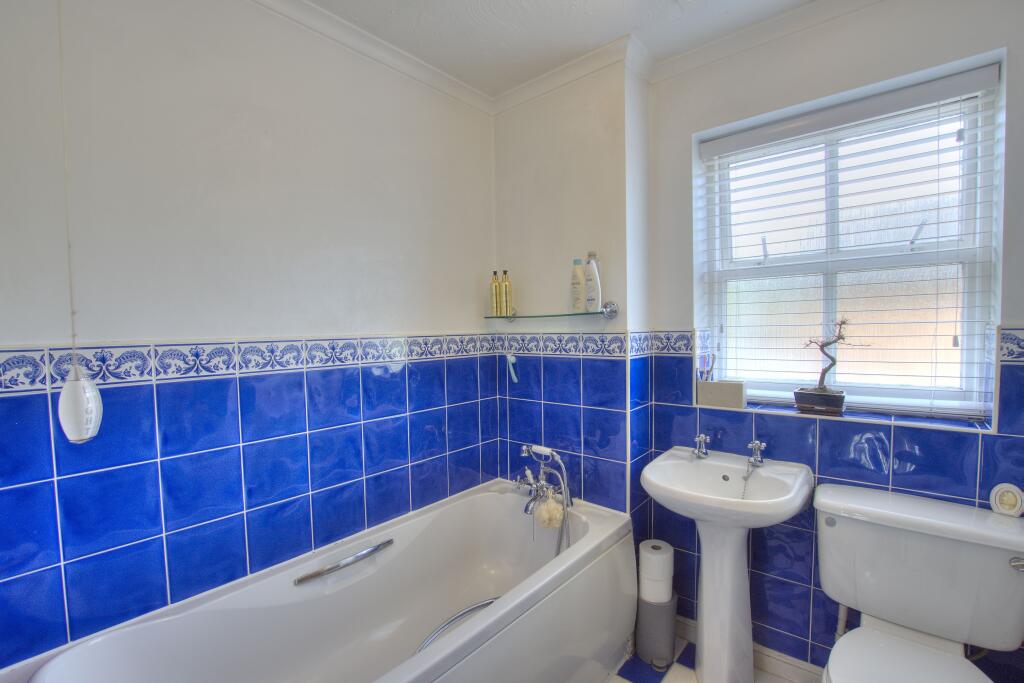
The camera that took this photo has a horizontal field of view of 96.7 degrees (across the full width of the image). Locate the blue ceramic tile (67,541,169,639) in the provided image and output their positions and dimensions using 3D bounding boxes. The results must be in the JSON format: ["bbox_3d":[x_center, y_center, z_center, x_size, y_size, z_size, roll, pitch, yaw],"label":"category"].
[{"bbox_3d":[-0.977,0.607,1.129,0.009,0.195,0.199,1,2,40],"label":"blue ceramic tile"}]

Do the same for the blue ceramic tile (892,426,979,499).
[{"bbox_3d":[1.240,0.351,1.337,0.198,0.198,0.008,1,2,40],"label":"blue ceramic tile"}]

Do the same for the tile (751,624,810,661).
[{"bbox_3d":[0.963,1.078,1.641,0.197,0.079,0.010,0,2,41],"label":"tile"}]

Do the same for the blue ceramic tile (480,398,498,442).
[{"bbox_3d":[-0.103,0.369,2.140,0.010,0.200,0.124,1,3,41],"label":"blue ceramic tile"}]

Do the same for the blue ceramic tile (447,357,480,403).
[{"bbox_3d":[-0.214,0.171,2.011,0.010,0.200,0.200,1,3,41],"label":"blue ceramic tile"}]

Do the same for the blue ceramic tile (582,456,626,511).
[{"bbox_3d":[0.371,0.565,1.820,0.196,0.188,0.010,1,2,41],"label":"blue ceramic tile"}]

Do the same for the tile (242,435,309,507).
[{"bbox_3d":[-0.730,0.400,1.413,0.010,0.198,0.197,0,2,41],"label":"tile"}]

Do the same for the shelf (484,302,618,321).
[{"bbox_3d":[0.145,-0.118,1.908,0.600,0.065,0.130,1,3,40],"label":"shelf"}]

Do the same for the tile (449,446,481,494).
[{"bbox_3d":[-0.208,0.569,2.021,0.010,0.188,0.197,1,2,41],"label":"tile"}]

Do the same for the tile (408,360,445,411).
[{"bbox_3d":[-0.346,0.179,1.864,0.009,0.200,0.199,1,2,40],"label":"tile"}]

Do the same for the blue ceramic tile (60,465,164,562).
[{"bbox_3d":[-0.961,0.403,1.096,0.008,0.198,0.198,1,2,40],"label":"blue ceramic tile"}]

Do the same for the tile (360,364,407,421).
[{"bbox_3d":[-0.477,0.189,1.710,0.010,0.196,0.197,0,2,41],"label":"tile"}]

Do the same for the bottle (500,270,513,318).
[{"bbox_3d":[-0.025,-0.214,2.041,0.050,0.209,0.050,-1,2,0],"label":"bottle"}]

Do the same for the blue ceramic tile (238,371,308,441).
[{"bbox_3d":[-0.739,0.200,1.415,0.010,0.200,0.200,1,3,41],"label":"blue ceramic tile"}]

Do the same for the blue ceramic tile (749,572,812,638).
[{"bbox_3d":[0.963,0.944,1.634,0.198,0.198,0.008,1,2,40],"label":"blue ceramic tile"}]

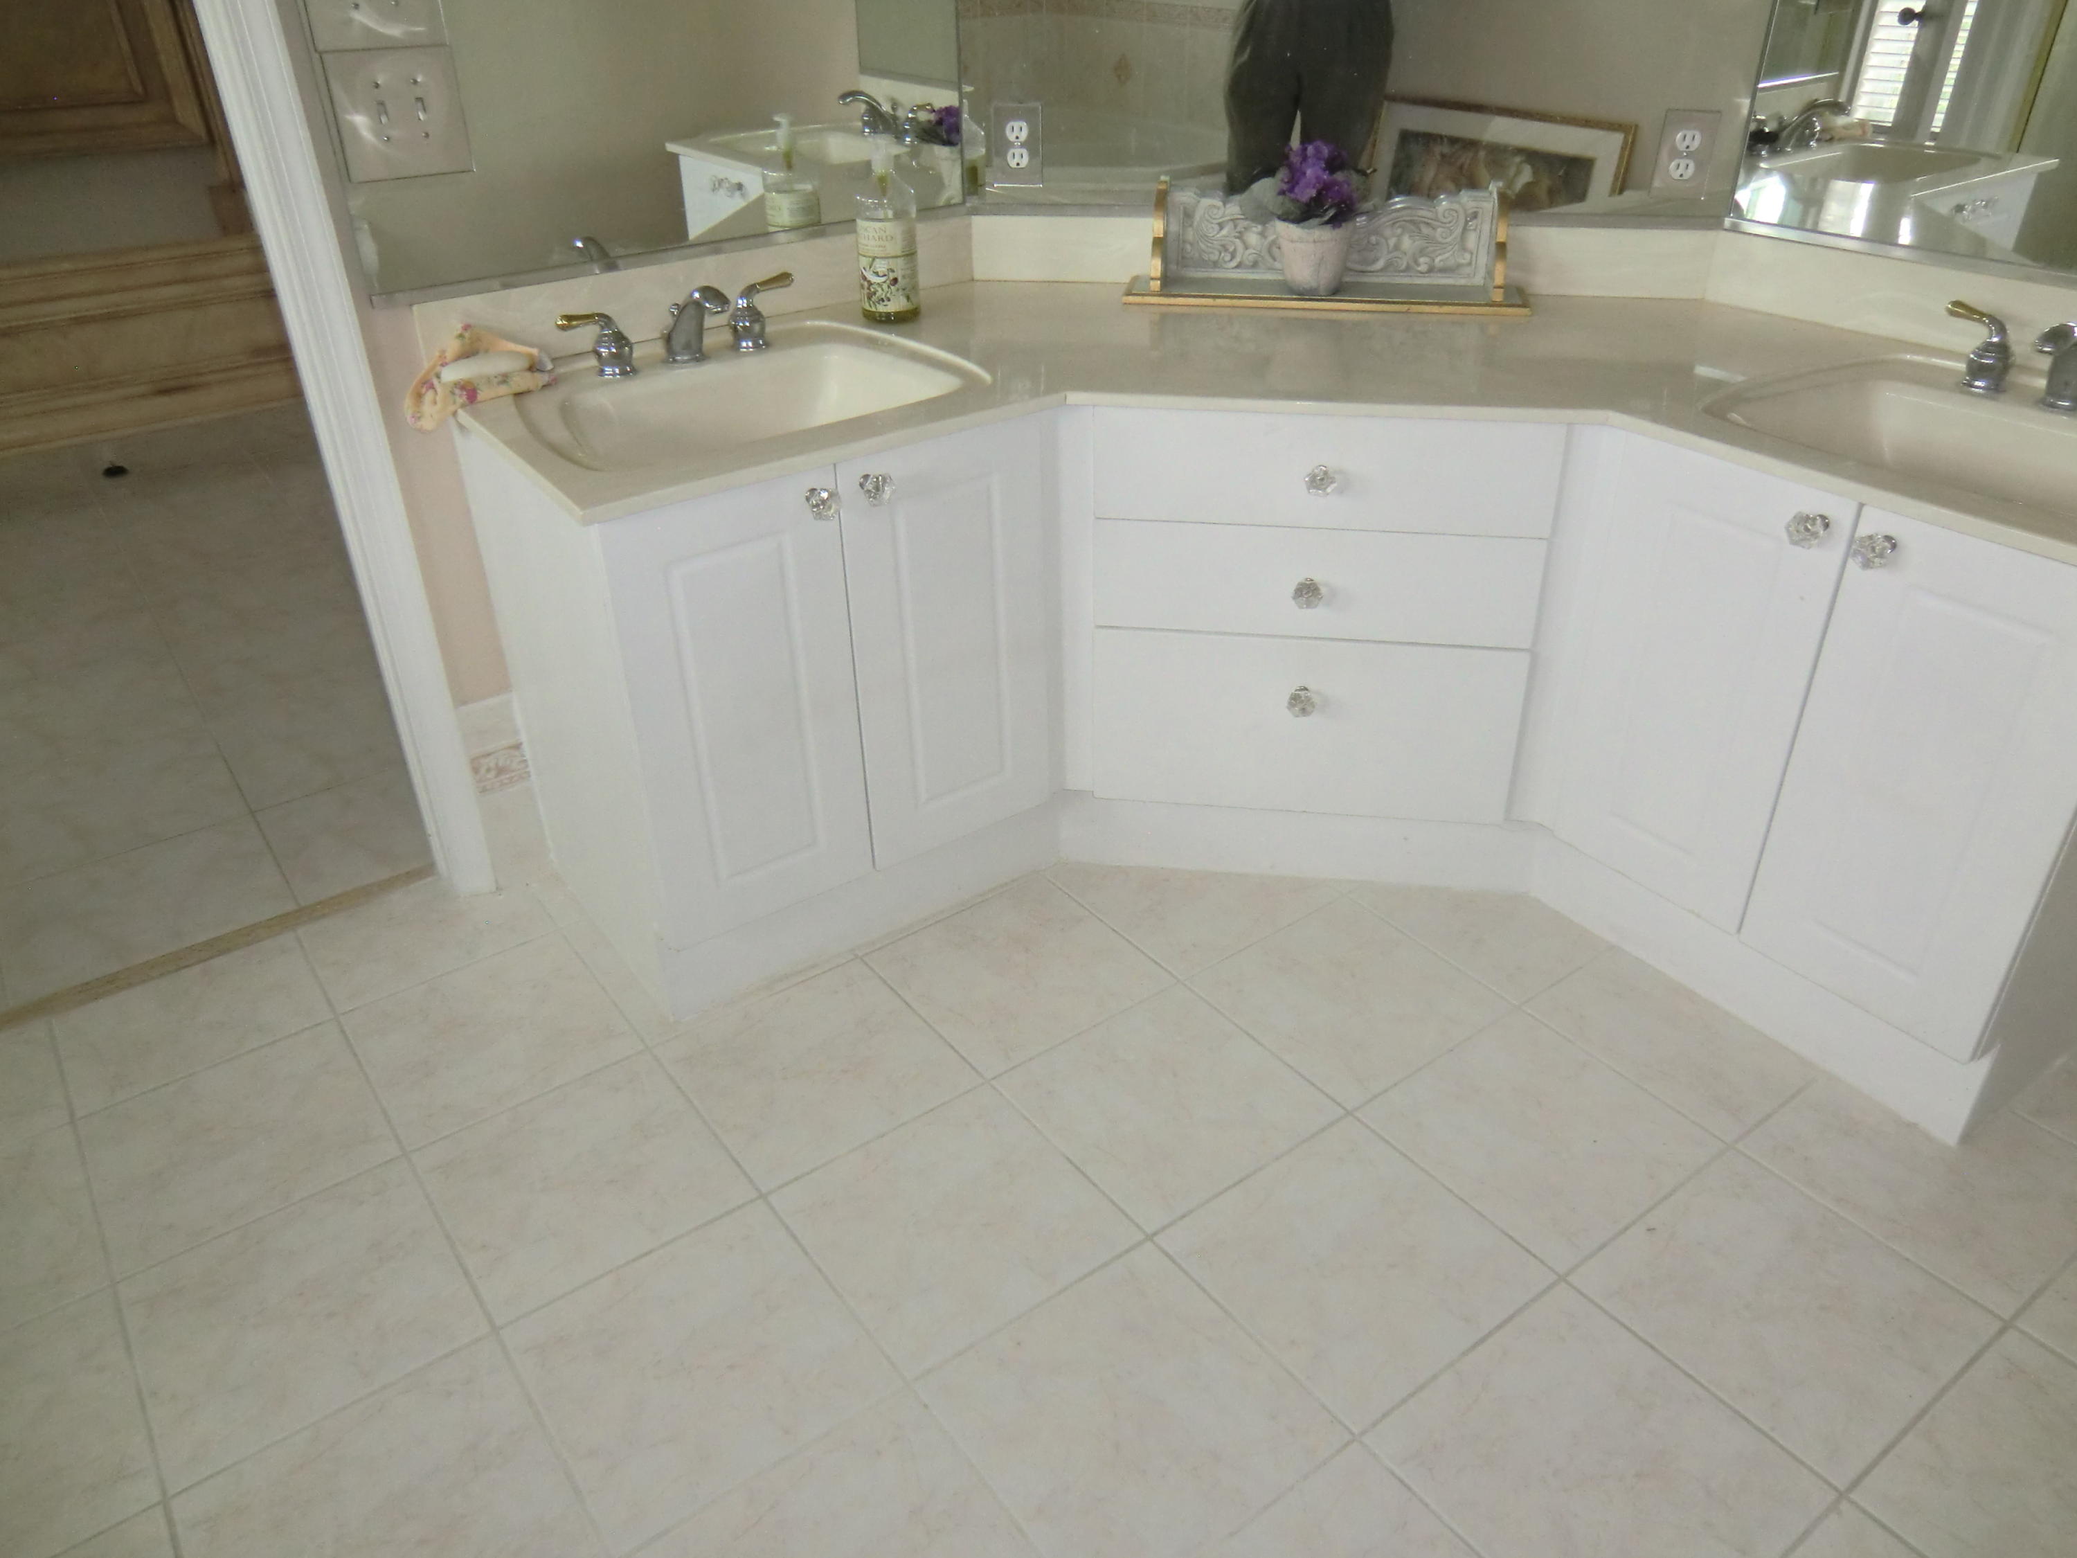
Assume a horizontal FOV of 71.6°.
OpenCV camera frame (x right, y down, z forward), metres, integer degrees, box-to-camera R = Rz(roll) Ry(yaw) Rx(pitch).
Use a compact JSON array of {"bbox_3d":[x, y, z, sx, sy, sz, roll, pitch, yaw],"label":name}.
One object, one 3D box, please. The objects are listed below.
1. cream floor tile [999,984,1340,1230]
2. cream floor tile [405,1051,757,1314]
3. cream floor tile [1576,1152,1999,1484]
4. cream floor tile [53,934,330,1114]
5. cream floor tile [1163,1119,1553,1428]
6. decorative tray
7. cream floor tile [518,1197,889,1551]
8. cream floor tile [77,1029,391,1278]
[{"bbox_3d":[0.156,0.394,1.785,0.309,0.010,0.309,-22,37,-30],"label":"cream floor tile"},{"bbox_3d":[-0.537,0.472,1.707,0.313,0.010,0.313,-22,37,-30],"label":"cream floor tile"},{"bbox_3d":[0.778,0.550,1.510,0.309,0.010,0.309,-22,37,-30],"label":"cream floor tile"},{"bbox_3d":[-1.121,0.319,1.918,0.305,0.012,0.250,-22,37,-30],"label":"cream floor tile"},{"bbox_3d":[0.346,0.529,1.589,0.313,0.010,0.313,-22,37,-30],"label":"cream floor tile"},{"bbox_3d":[0.449,-0.827,2.229,0.618,0.172,0.115,5,32,9],"label":"decorative tray"},{"bbox_3d":[-0.342,0.586,1.452,0.305,0.012,0.305,-22,37,-30],"label":"cream floor tile"},{"bbox_3d":[-0.979,0.443,1.767,0.313,0.010,0.313,-22,37,-30],"label":"cream floor tile"}]

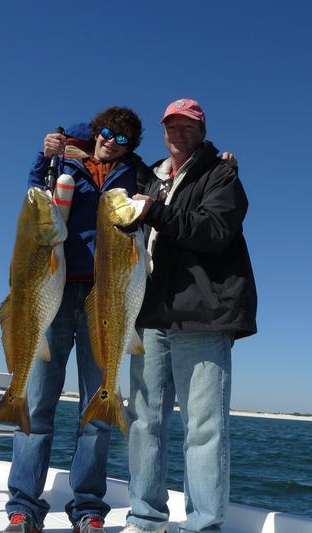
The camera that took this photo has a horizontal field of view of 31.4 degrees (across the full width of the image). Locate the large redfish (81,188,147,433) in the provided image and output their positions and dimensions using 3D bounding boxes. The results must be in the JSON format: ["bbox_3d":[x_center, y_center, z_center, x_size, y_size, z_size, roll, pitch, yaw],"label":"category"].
[{"bbox_3d":[-0.144,0.149,2.020,0.220,0.890,0.140,2,-14,-1],"label":"large redfish"}]

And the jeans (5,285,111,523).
[{"bbox_3d":[-0.332,0.505,2.196,0.380,0.990,0.290,5,-14,0],"label":"jeans"}]

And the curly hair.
[{"bbox_3d":[-0.174,-0.612,2.506,0.220,0.205,0.220,16,-8,6],"label":"curly hair"}]

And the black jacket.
[{"bbox_3d":[0.181,-0.145,2.336,0.530,0.860,0.380,-1,-15,21],"label":"black jacket"}]

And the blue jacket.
[{"bbox_3d":[-0.247,-0.296,2.354,0.580,0.700,0.370,4,-14,2],"label":"blue jacket"}]

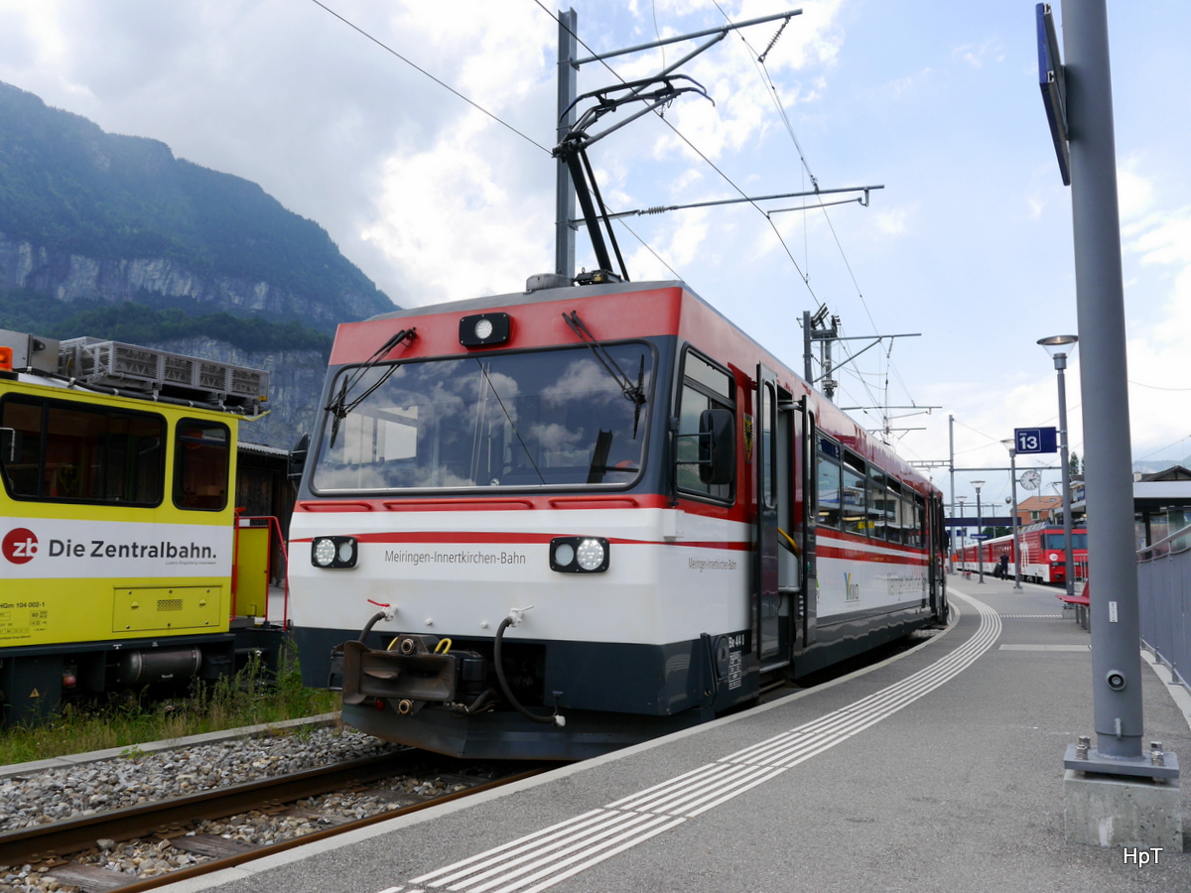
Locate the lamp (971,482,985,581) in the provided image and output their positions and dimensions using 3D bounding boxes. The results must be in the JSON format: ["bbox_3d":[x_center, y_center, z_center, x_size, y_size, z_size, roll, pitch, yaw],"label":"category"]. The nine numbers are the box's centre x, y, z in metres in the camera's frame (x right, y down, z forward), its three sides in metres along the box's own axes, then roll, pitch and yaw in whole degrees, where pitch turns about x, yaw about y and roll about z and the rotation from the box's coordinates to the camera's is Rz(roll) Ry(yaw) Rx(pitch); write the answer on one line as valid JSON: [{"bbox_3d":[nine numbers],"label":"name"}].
[{"bbox_3d":[20.102,4.483,50.352,0.800,5.300,0.800,1,-7,0],"label":"lamp"}]

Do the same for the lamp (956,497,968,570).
[{"bbox_3d":[25.090,6.103,65.774,0.800,5.300,0.800,1,-7,0],"label":"lamp"}]

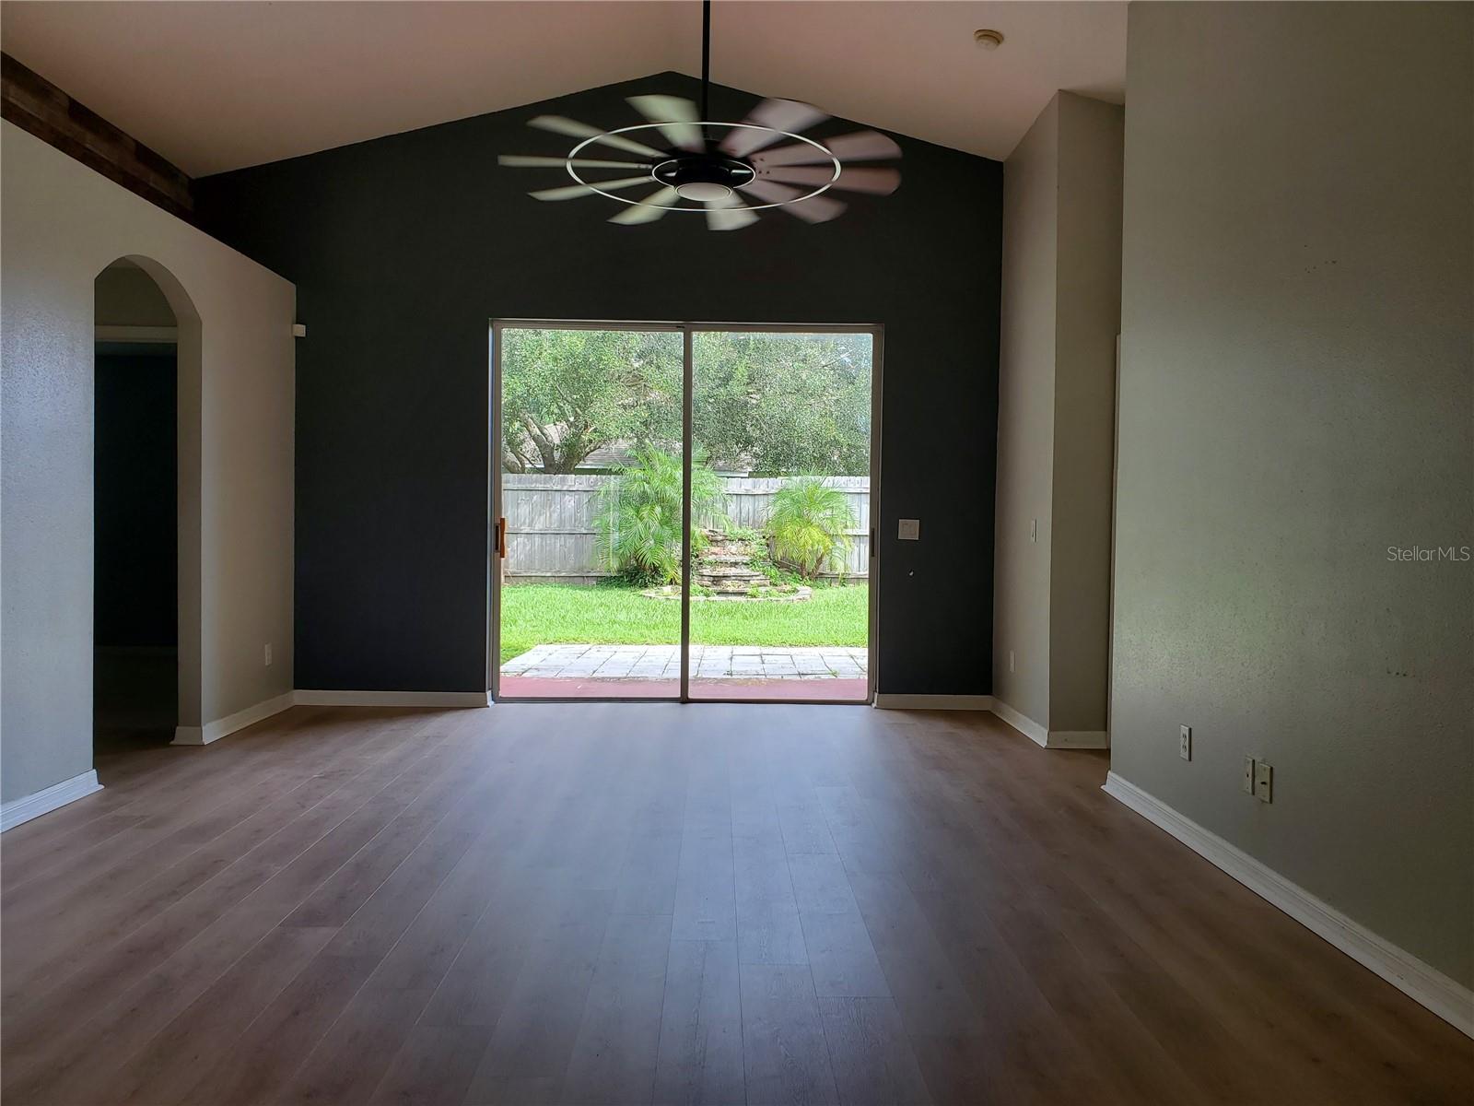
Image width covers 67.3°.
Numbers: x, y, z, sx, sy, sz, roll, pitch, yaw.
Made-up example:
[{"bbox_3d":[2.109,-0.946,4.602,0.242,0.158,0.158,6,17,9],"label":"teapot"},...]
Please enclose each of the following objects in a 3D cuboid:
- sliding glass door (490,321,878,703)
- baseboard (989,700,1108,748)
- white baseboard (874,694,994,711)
[{"bbox_3d":[-0.318,-0.236,6.941,2.405,2.385,0.120,1,1,-1],"label":"sliding glass door"},{"bbox_3d":[1.739,0.950,6.316,0.320,0.094,1.170,1,1,-1],"label":"baseboard"},{"bbox_3d":[1.225,0.929,6.906,0.725,0.094,0.030,1,1,-1],"label":"white baseboard"}]

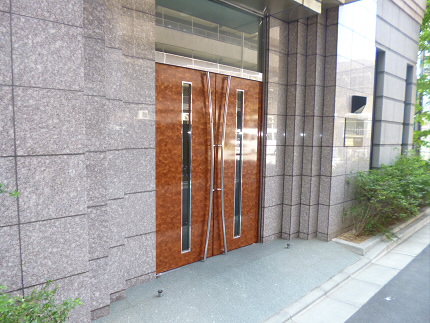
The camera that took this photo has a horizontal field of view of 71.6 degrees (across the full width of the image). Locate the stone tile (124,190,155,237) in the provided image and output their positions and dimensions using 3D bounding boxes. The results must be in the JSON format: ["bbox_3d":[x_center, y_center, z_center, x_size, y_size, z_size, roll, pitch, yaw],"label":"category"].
[{"bbox_3d":[-0.776,0.533,3.031,0.380,0.436,0.035,-3,7,-39],"label":"stone tile"}]

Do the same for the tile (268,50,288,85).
[{"bbox_3d":[0.888,-1.310,4.228,0.425,0.438,0.035,-3,6,-39],"label":"tile"}]

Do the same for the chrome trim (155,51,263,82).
[{"bbox_3d":[-0.011,-1.116,3.611,1.659,0.112,0.080,-3,7,-39],"label":"chrome trim"}]

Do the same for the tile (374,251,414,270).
[{"bbox_3d":[2.371,1.334,3.943,0.623,0.060,0.286,-3,7,-41],"label":"tile"}]

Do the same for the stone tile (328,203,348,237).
[{"bbox_3d":[1.853,0.870,4.592,0.437,0.436,0.035,-3,7,-39],"label":"stone tile"}]

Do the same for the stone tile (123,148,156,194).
[{"bbox_3d":[-0.769,0.095,2.990,0.380,0.436,0.035,-3,7,-39],"label":"stone tile"}]

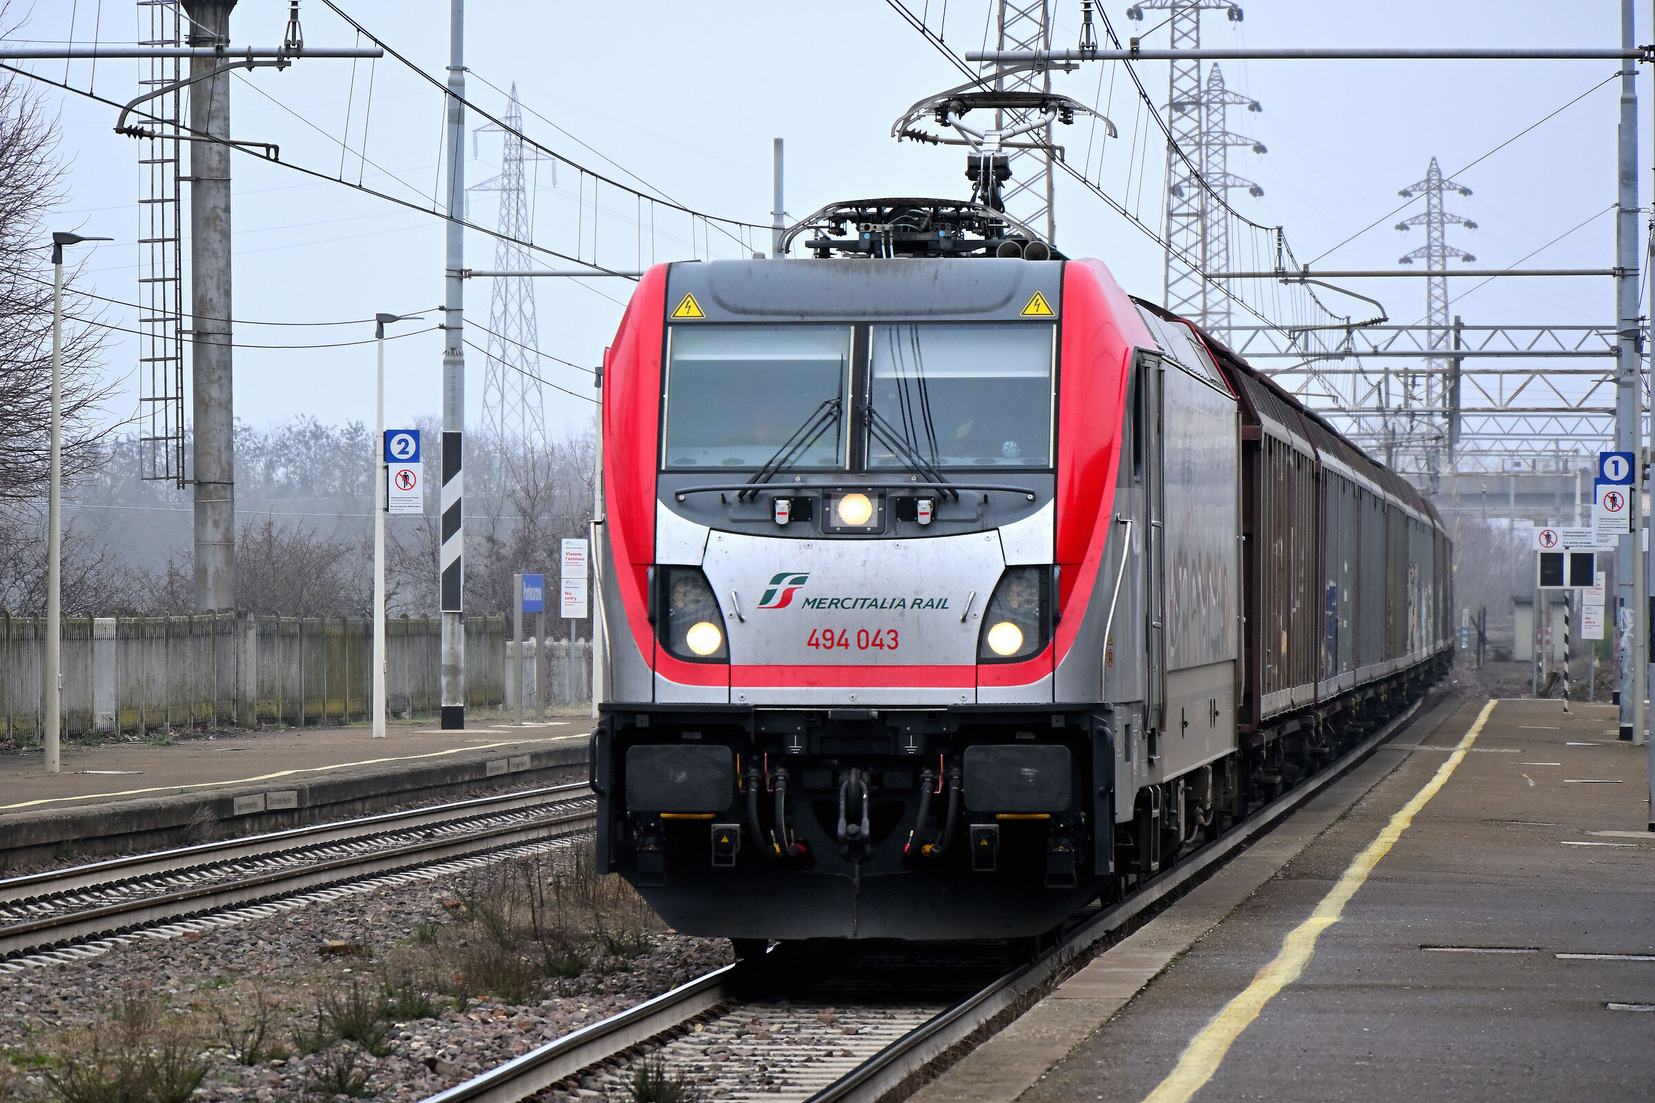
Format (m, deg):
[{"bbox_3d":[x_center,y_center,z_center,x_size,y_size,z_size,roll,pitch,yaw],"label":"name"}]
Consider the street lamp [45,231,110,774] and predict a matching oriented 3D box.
[{"bbox_3d":[-6.927,-0.447,89.400,0.620,5.000,0.250,0,0,5],"label":"street lamp"}]

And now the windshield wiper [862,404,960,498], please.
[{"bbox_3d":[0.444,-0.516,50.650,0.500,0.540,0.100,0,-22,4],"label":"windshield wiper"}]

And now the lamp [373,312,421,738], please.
[{"bbox_3d":[-5.048,-0.305,113.700,0.600,5.000,0.250,0,0,5],"label":"lamp"}]

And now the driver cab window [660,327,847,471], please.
[{"bbox_3d":[-0.367,-0.810,50.800,1.000,0.820,0.060,0,-22,4],"label":"driver cab window"}]

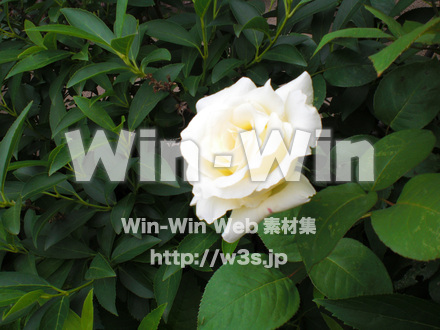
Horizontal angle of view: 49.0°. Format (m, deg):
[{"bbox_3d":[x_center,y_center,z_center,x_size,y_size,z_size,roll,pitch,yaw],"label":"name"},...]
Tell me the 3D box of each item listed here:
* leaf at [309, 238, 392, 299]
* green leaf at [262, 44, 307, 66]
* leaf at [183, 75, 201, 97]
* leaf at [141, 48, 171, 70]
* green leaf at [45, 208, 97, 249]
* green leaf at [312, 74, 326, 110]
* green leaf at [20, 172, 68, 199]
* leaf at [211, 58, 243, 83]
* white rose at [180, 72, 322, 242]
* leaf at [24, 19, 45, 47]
[{"bbox_3d":[0.122,0.097,0.440,0.080,0.014,0.056,29,61,7],"label":"leaf"},{"bbox_3d":[0.070,-0.116,0.522,0.051,0.010,0.025,14,48,17],"label":"green leaf"},{"bbox_3d":[-0.032,-0.093,0.562,0.021,0.010,0.034,-5,64,-2],"label":"leaf"},{"bbox_3d":[-0.070,-0.115,0.530,0.036,0.014,0.022,-24,51,16],"label":"leaf"},{"bbox_3d":[-0.156,0.067,0.505,0.063,0.010,0.025,-36,55,-19],"label":"green leaf"},{"bbox_3d":[0.105,-0.079,0.527,0.026,0.010,0.046,5,71,-4],"label":"green leaf"},{"bbox_3d":[-0.177,0.021,0.485,0.047,0.009,0.022,-24,40,-25],"label":"green leaf"},{"bbox_3d":[0.007,-0.094,0.480,0.044,0.009,0.021,-35,48,-27],"label":"leaf"},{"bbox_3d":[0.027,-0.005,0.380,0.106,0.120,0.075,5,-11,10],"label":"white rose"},{"bbox_3d":[-0.217,-0.154,0.570,0.016,0.009,0.047,-33,77,-23],"label":"leaf"}]

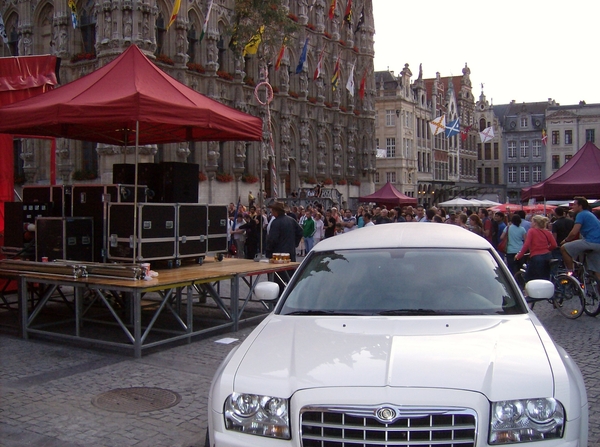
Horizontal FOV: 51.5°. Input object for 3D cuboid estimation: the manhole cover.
[{"bbox_3d":[-1.467,1.585,5.590,0.780,0.030,0.780,0,1,0],"label":"manhole cover"}]

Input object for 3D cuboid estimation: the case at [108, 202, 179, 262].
[{"bbox_3d":[-2.300,0.190,9.150,0.620,0.950,0.760,1,2,31],"label":"case"}]

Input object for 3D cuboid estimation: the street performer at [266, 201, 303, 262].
[{"bbox_3d":[-0.288,0.515,11.200,0.600,1.830,0.420,-1,2,-30],"label":"street performer"}]

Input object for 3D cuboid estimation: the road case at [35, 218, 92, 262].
[{"bbox_3d":[-3.500,0.290,9.280,0.640,0.760,0.530,1,2,31],"label":"road case"}]

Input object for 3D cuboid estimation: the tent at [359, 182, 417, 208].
[{"bbox_3d":[6.130,-1.130,43.000,3.050,3.450,3.050,1,2,31],"label":"tent"}]

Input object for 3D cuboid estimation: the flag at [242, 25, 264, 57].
[{"bbox_3d":[-3.137,-12.347,42.000,1.600,2.100,0.450,1,2,30],"label":"flag"}]

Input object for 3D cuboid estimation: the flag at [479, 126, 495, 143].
[{"bbox_3d":[24.032,-11.438,80.000,1.800,2.000,0.300,1,2,30],"label":"flag"}]

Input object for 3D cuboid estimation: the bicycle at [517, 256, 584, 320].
[{"bbox_3d":[4.080,1.000,10.350,0.580,1.040,1.750,-1,2,-22],"label":"bicycle"}]

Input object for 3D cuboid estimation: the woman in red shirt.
[{"bbox_3d":[3.800,0.690,10.000,0.550,1.650,0.420,-1,2,-25],"label":"woman in red shirt"}]

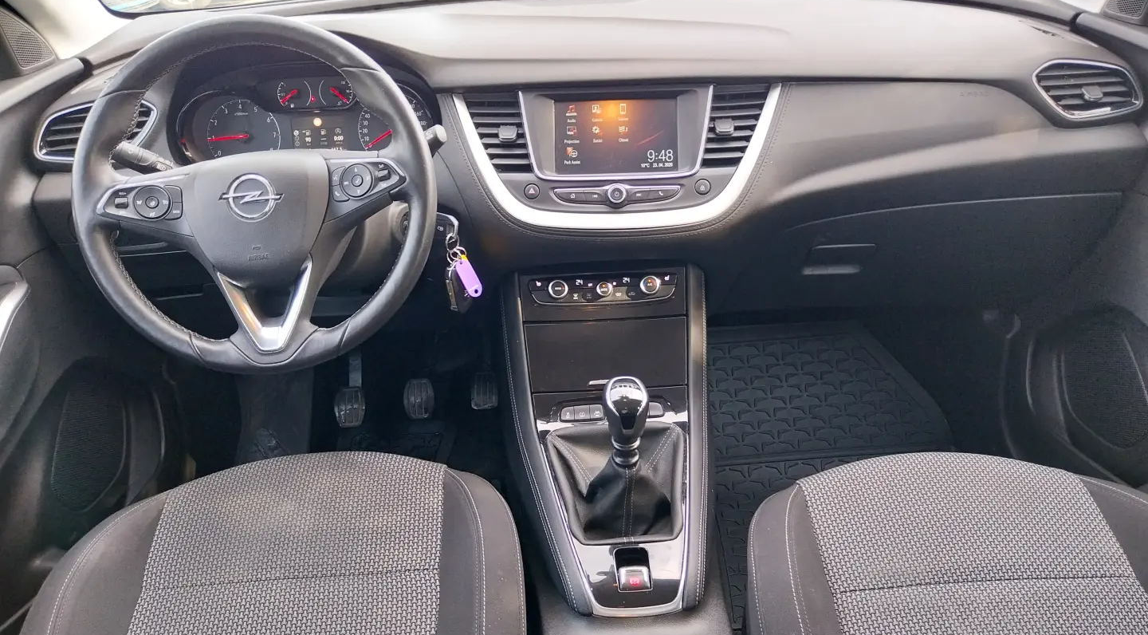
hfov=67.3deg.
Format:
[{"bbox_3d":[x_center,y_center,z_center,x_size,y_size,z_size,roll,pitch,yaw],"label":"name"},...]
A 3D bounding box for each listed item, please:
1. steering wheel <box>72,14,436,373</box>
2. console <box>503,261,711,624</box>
[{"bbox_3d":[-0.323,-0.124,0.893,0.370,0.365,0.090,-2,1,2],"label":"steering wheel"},{"bbox_3d":[0.056,0.133,0.982,0.230,0.250,0.420,-2,28,2],"label":"console"}]

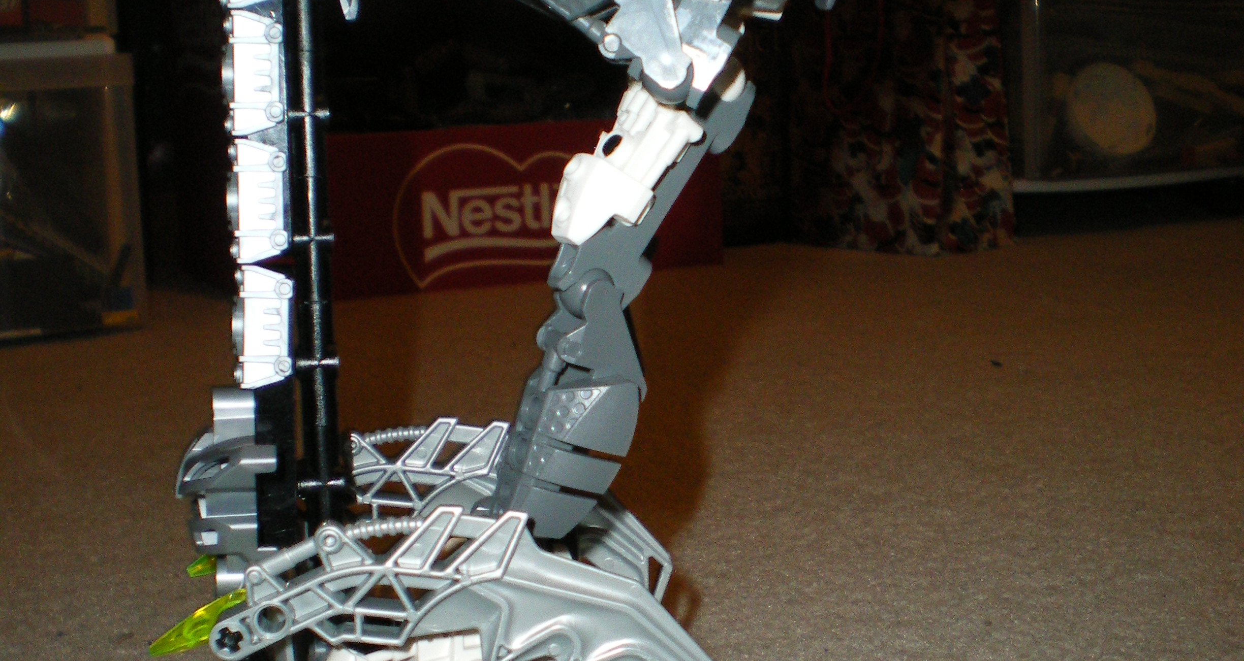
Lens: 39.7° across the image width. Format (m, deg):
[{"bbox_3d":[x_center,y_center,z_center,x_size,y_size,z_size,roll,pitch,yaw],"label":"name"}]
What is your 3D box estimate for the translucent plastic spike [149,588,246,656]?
[{"bbox_3d":[-0.078,0.056,0.322,0.022,0.009,0.008,-23,10,-2],"label":"translucent plastic spike"}]

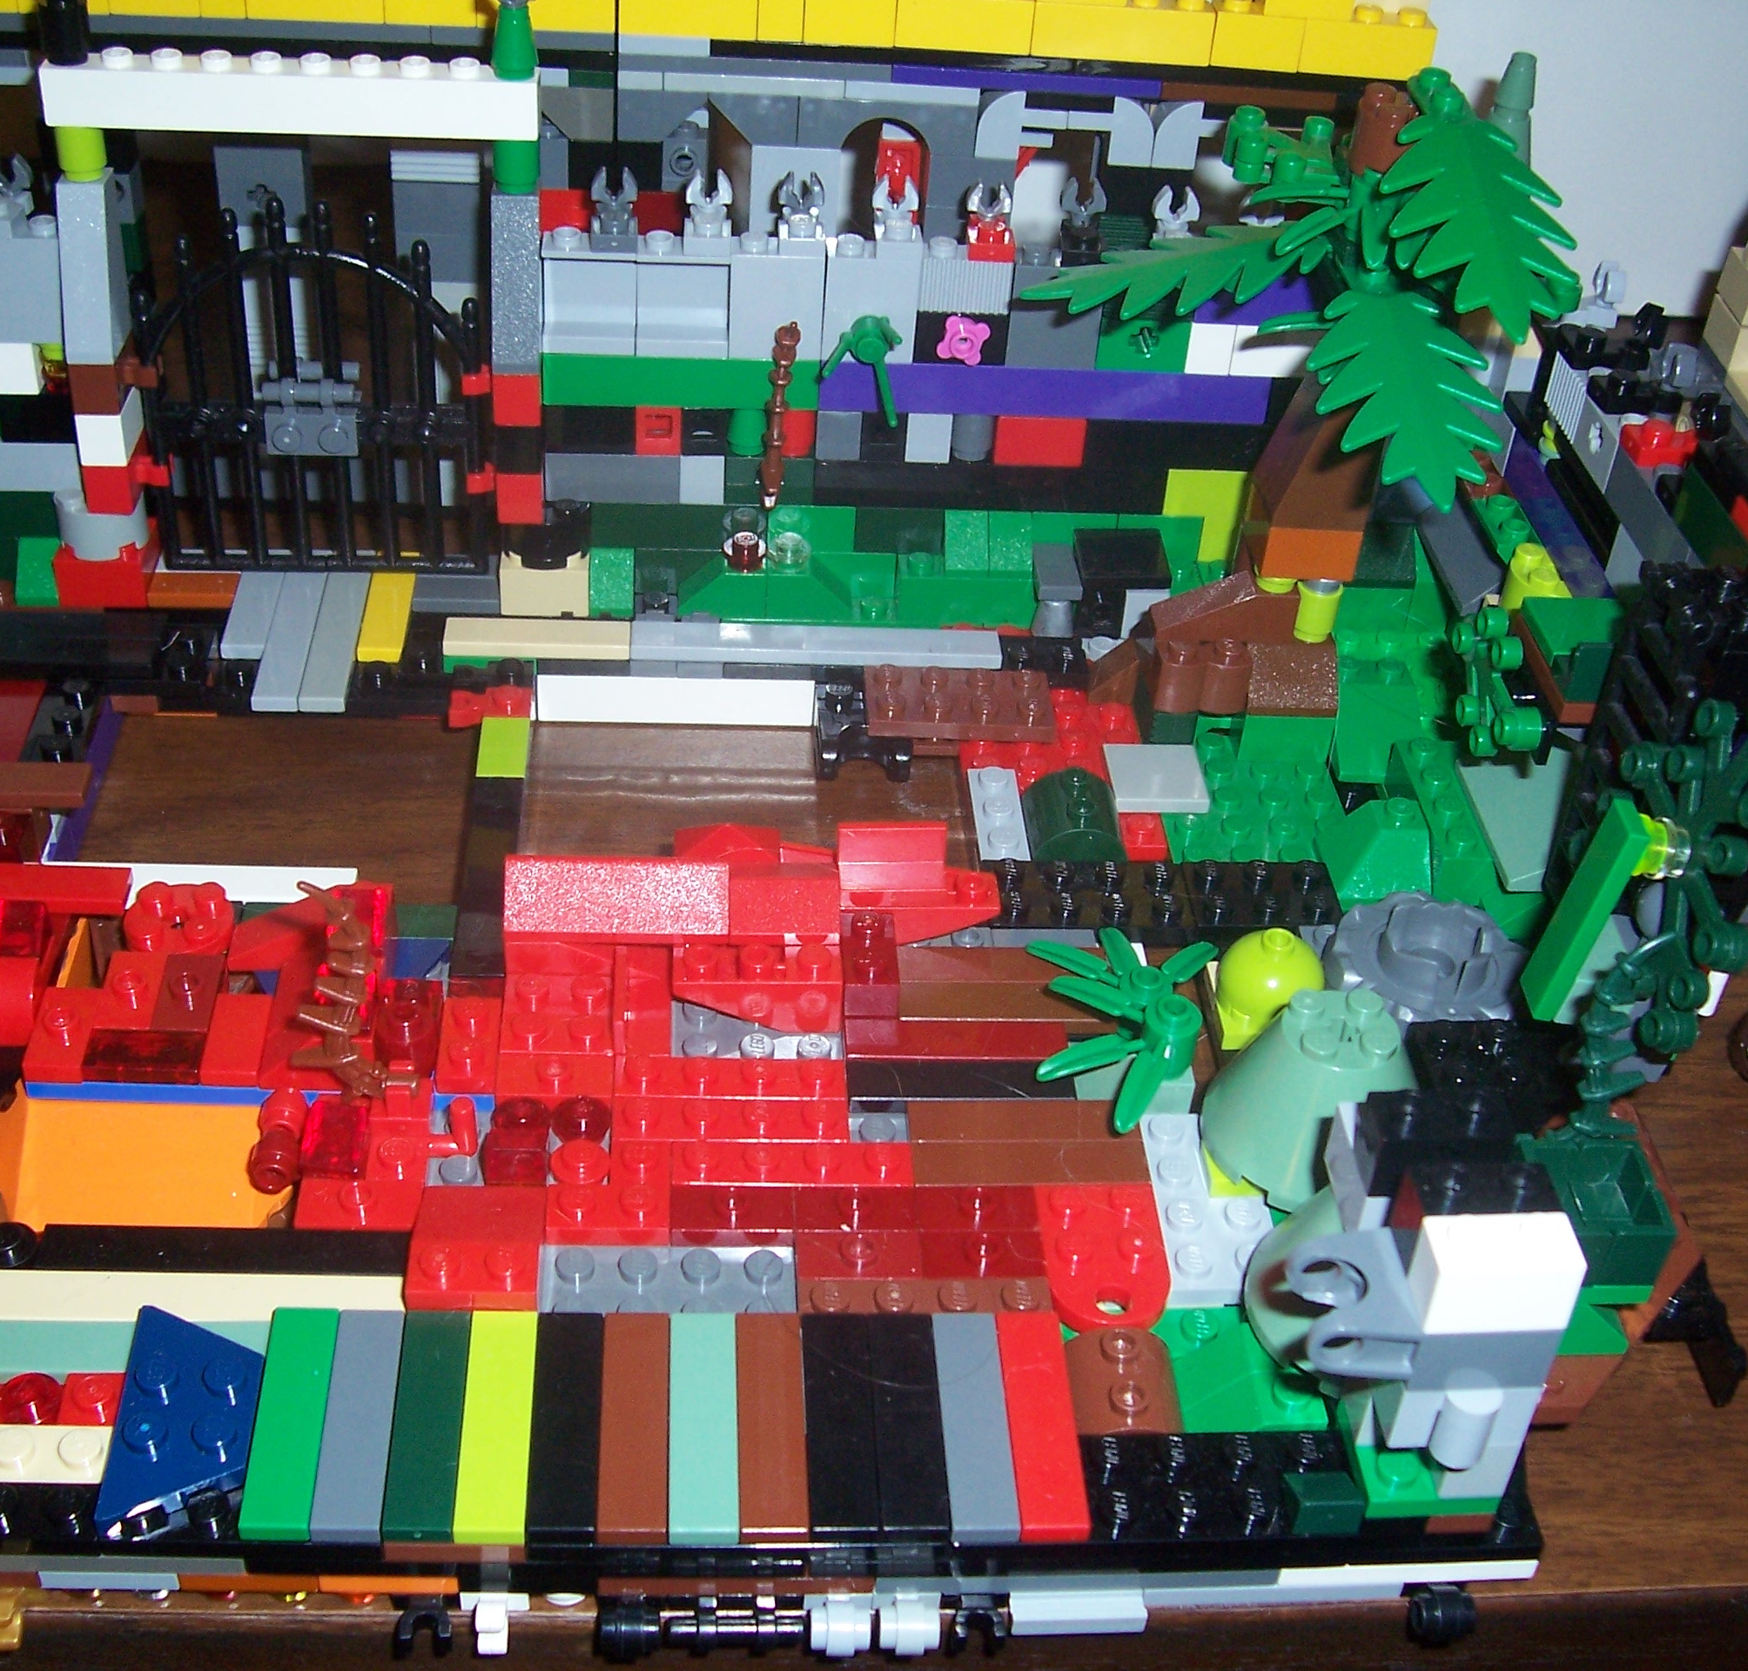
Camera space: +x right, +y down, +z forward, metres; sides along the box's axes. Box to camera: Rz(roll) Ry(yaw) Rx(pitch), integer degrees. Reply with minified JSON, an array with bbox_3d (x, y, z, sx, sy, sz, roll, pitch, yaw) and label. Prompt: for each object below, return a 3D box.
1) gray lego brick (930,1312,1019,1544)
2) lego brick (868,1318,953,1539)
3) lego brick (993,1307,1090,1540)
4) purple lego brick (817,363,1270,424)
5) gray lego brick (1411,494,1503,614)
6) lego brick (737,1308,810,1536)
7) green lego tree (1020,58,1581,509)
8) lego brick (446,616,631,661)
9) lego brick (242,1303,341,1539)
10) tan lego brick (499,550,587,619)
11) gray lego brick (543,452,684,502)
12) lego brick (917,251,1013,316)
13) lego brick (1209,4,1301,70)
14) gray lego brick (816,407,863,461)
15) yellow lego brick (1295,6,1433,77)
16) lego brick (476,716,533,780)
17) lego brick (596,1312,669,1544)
[{"bbox_3d":[0.012,0.070,0.258,0.008,0.003,0.032,1,37,-5],"label":"gray lego brick"},{"bbox_3d":[0.004,0.070,0.259,0.008,0.003,0.032,1,37,-5],"label":"lego brick"},{"bbox_3d":[0.020,0.070,0.262,0.008,0.003,0.032,1,36,-5],"label":"lego brick"},{"bbox_3d":[0.030,-0.080,0.389,0.080,0.010,0.008,1,37,-5],"label":"purple lego brick"},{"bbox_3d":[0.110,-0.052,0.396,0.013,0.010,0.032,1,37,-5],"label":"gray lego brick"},{"bbox_3d":[-0.012,0.070,0.258,0.008,0.003,0.032,1,37,-5],"label":"lego brick"},{"bbox_3d":[0.067,-0.090,0.345,0.085,0.053,0.062,1,35,-5],"label":"green lego tree"},{"bbox_3d":[-0.058,-0.034,0.378,0.032,0.003,0.008,1,35,-5],"label":"lego brick"},{"bbox_3d":[-0.066,0.067,0.251,0.008,0.003,0.032,1,37,-5],"label":"lego brick"},{"bbox_3d":[-0.059,-0.048,0.398,0.016,0.010,0.016,1,37,-5],"label":"tan lego brick"},{"bbox_3d":[-0.047,-0.066,0.393,0.024,0.010,0.008,1,37,-5],"label":"gray lego brick"},{"bbox_3d":[0.016,-0.096,0.376,0.016,0.010,0.008,1,35,-5],"label":"lego brick"},{"bbox_3d":[0.067,-0.143,0.389,0.016,0.011,0.008,2,34,-6],"label":"lego brick"},{"bbox_3d":[-0.006,-0.073,0.390,0.008,0.010,0.008,1,36,-5],"label":"gray lego brick"},{"bbox_3d":[0.087,-0.142,0.391,0.024,0.011,0.008,2,34,-6],"label":"yellow lego brick"},{"bbox_3d":[-0.060,-0.013,0.359,0.008,0.003,0.016,1,37,-5],"label":"lego brick"},{"bbox_3d":[-0.028,0.070,0.259,0.008,0.003,0.032,1,37,-5],"label":"lego brick"}]

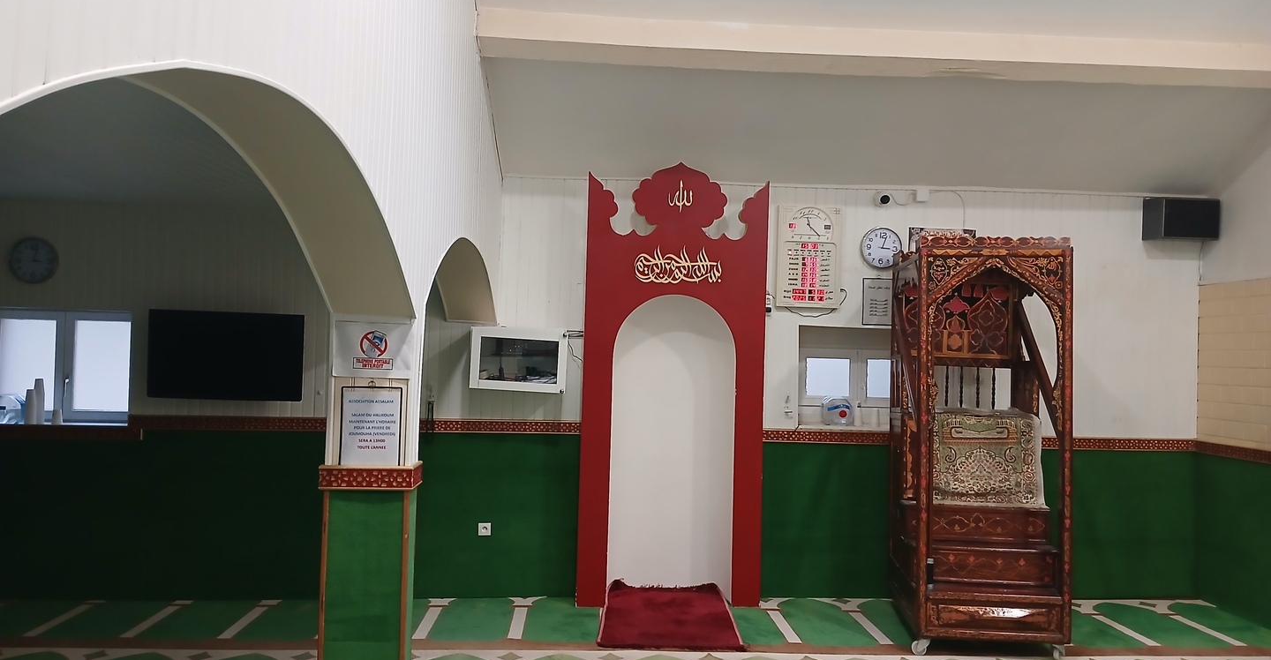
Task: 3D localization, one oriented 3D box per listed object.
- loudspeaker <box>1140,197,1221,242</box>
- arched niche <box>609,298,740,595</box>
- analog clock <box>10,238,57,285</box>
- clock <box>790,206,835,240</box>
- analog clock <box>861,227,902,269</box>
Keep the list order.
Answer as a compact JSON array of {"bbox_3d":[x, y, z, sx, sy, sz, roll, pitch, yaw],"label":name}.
[{"bbox_3d":[3.693,-0.737,6.451,0.384,0.250,0.220,2,-1,-4],"label":"loudspeaker"},{"bbox_3d":[0.233,0.774,6.251,0.793,1.970,0.380,2,-1,-3],"label":"arched niche"},{"bbox_3d":[-3.759,-0.433,5.965,0.290,0.290,0.045,2,-1,-4],"label":"analog clock"},{"bbox_3d":[1.177,-0.709,6.339,0.285,0.225,0.050,2,-1,-4],"label":"clock"},{"bbox_3d":[1.642,-0.545,6.379,0.270,0.270,0.045,2,-1,-4],"label":"analog clock"}]

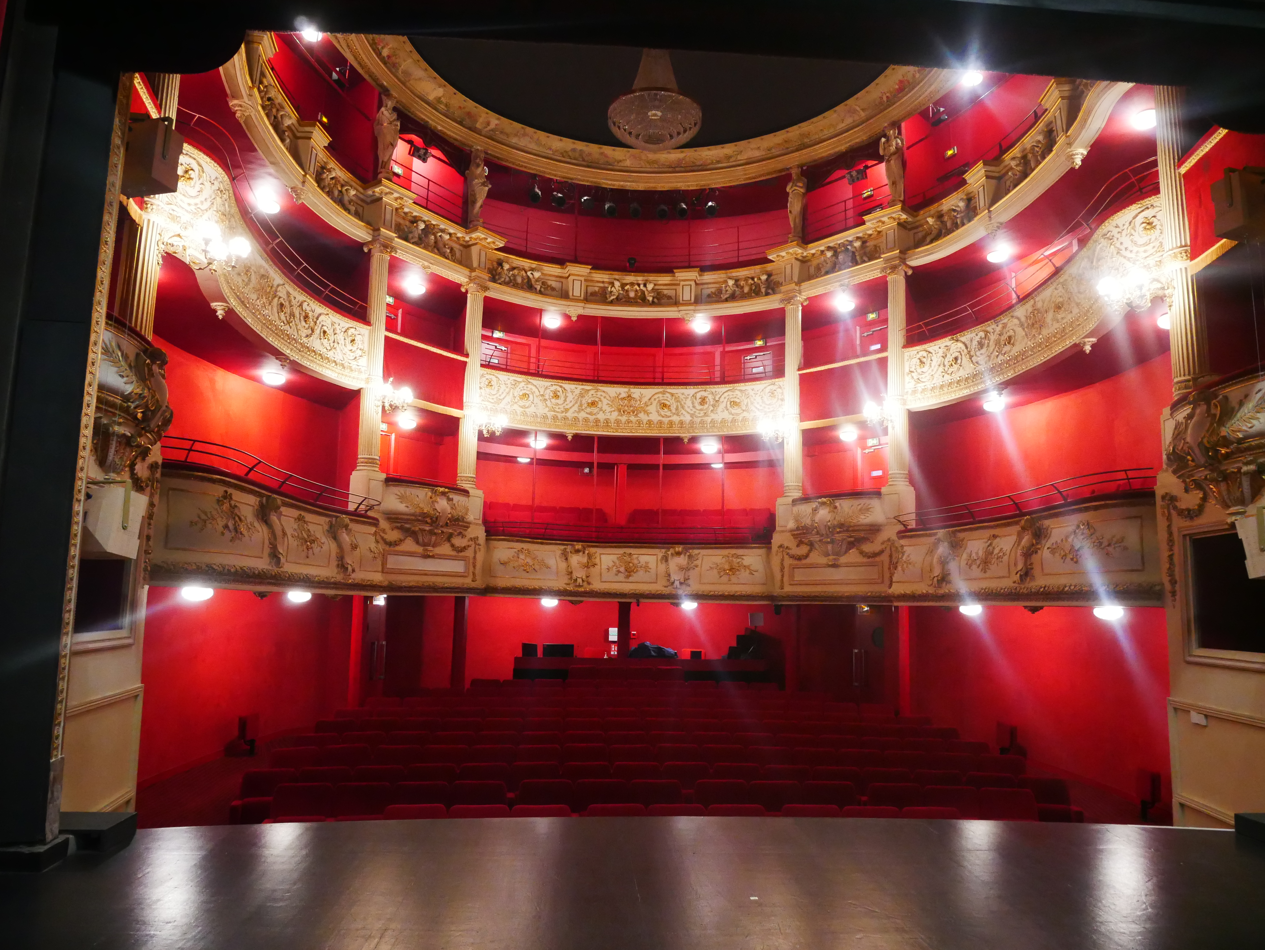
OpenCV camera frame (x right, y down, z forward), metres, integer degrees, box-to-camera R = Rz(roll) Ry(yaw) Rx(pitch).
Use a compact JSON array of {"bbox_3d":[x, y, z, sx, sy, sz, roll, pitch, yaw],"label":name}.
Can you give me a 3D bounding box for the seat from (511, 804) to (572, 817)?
[{"bbox_3d":[-0.793,3.345,7.516,0.550,0.870,0.580,2,-8,-7],"label":"seat"}]

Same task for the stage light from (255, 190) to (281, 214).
[{"bbox_3d":[-5.040,-3.760,12.141,0.330,0.220,0.330,5,-8,-23],"label":"stage light"}]

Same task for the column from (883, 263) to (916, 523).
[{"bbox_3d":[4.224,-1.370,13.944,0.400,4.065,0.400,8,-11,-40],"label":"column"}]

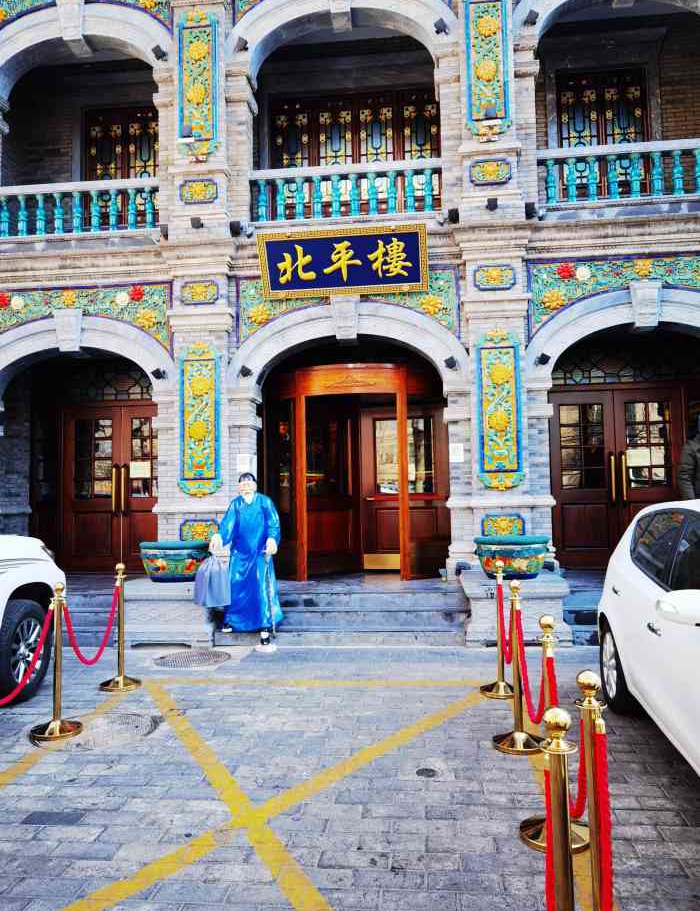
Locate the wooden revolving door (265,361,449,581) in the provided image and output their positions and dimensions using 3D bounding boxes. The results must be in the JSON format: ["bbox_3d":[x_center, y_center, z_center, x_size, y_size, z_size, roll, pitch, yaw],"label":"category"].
[{"bbox_3d":[0.087,0.239,9.432,2.150,2.573,1.900,-1,-4,6],"label":"wooden revolving door"}]

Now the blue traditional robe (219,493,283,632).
[{"bbox_3d":[-0.941,1.011,6.880,0.607,1.265,0.420,-1,-4,4],"label":"blue traditional robe"}]

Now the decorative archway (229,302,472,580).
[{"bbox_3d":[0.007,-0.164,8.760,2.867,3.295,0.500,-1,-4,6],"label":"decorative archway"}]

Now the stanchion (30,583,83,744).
[{"bbox_3d":[-1.943,1.343,4.833,0.320,0.990,0.320,-1,-4,6],"label":"stanchion"}]

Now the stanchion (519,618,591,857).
[{"bbox_3d":[0.921,1.229,3.325,0.321,0.980,0.321,-1,-4,6],"label":"stanchion"}]

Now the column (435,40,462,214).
[{"bbox_3d":[1.189,-3.873,8.841,0.317,2.085,0.418,-1,-4,6],"label":"column"}]

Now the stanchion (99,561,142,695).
[{"bbox_3d":[-1.866,1.378,5.925,0.320,0.990,0.320,-1,-4,6],"label":"stanchion"}]

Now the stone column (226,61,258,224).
[{"bbox_3d":[-1.319,-3.812,9.086,0.330,2.043,0.418,-1,-4,6],"label":"stone column"}]

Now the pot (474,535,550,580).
[{"bbox_3d":[1.620,1.013,7.265,0.761,0.400,0.761,-1,-4,6],"label":"pot"}]

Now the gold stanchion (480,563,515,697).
[{"bbox_3d":[1.135,1.279,5.464,0.321,0.980,0.321,-1,-4,6],"label":"gold stanchion"}]

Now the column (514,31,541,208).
[{"bbox_3d":[2.099,-3.964,8.709,0.299,2.177,0.340,-1,-4,6],"label":"column"}]

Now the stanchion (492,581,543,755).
[{"bbox_3d":[1.006,1.252,4.402,0.320,0.990,0.320,-1,-4,6],"label":"stanchion"}]

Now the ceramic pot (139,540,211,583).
[{"bbox_3d":[-1.819,1.106,7.600,0.761,0.386,0.761,-1,-4,0],"label":"ceramic pot"}]

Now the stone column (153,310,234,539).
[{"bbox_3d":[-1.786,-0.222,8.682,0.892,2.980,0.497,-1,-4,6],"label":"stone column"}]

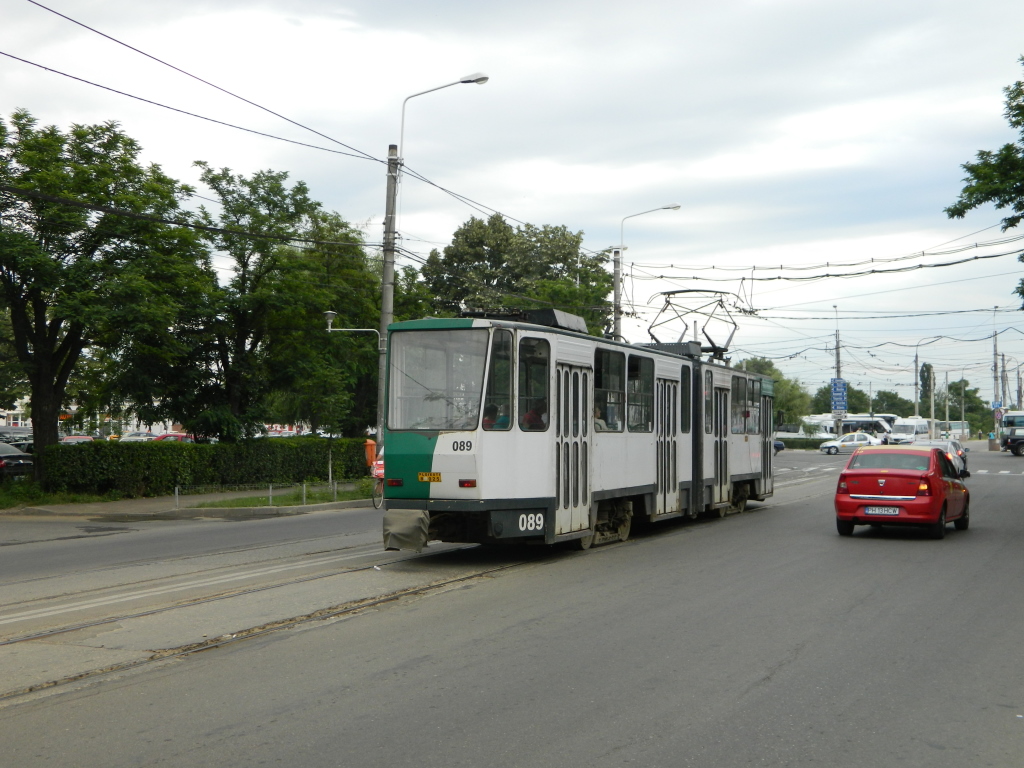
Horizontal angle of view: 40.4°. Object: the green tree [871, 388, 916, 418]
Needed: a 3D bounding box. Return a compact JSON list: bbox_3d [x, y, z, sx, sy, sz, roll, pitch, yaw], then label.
[{"bbox_3d":[49.392,4.322,179.963,5.600,7.490,5.400,0,-2,0],"label":"green tree"}]

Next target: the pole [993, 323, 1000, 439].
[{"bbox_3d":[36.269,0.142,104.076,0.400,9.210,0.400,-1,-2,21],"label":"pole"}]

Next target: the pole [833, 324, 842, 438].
[{"bbox_3d":[25.090,0.417,107.058,0.360,9.990,0.360,0,-2,0],"label":"pole"}]

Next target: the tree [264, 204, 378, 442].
[{"bbox_3d":[-6.673,-1.419,48.086,4.500,9.350,4.500,0,-2,0],"label":"tree"}]

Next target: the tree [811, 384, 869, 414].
[{"bbox_3d":[40.513,3.801,171.987,7.200,7.610,7.000,-1,-2,21],"label":"tree"}]

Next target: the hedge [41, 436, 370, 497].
[{"bbox_3d":[-7.740,2.281,38.342,1.150,1.400,14.200,-1,-2,21],"label":"hedge"}]

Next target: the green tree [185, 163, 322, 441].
[{"bbox_3d":[-7.623,-1.705,41.091,4.400,9.650,4.400,0,-2,0],"label":"green tree"}]

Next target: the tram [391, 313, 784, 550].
[{"bbox_3d":[2.187,0.875,24.660,2.250,3.300,18.350,-1,-2,21],"label":"tram"}]

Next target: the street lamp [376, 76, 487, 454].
[{"bbox_3d":[-1.937,-2.167,31.721,2.750,9.670,0.400,-1,-2,21],"label":"street lamp"}]

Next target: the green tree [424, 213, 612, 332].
[{"bbox_3d":[0.257,-1.957,65.117,8.600,11.930,8.200,0,-2,0],"label":"green tree"}]

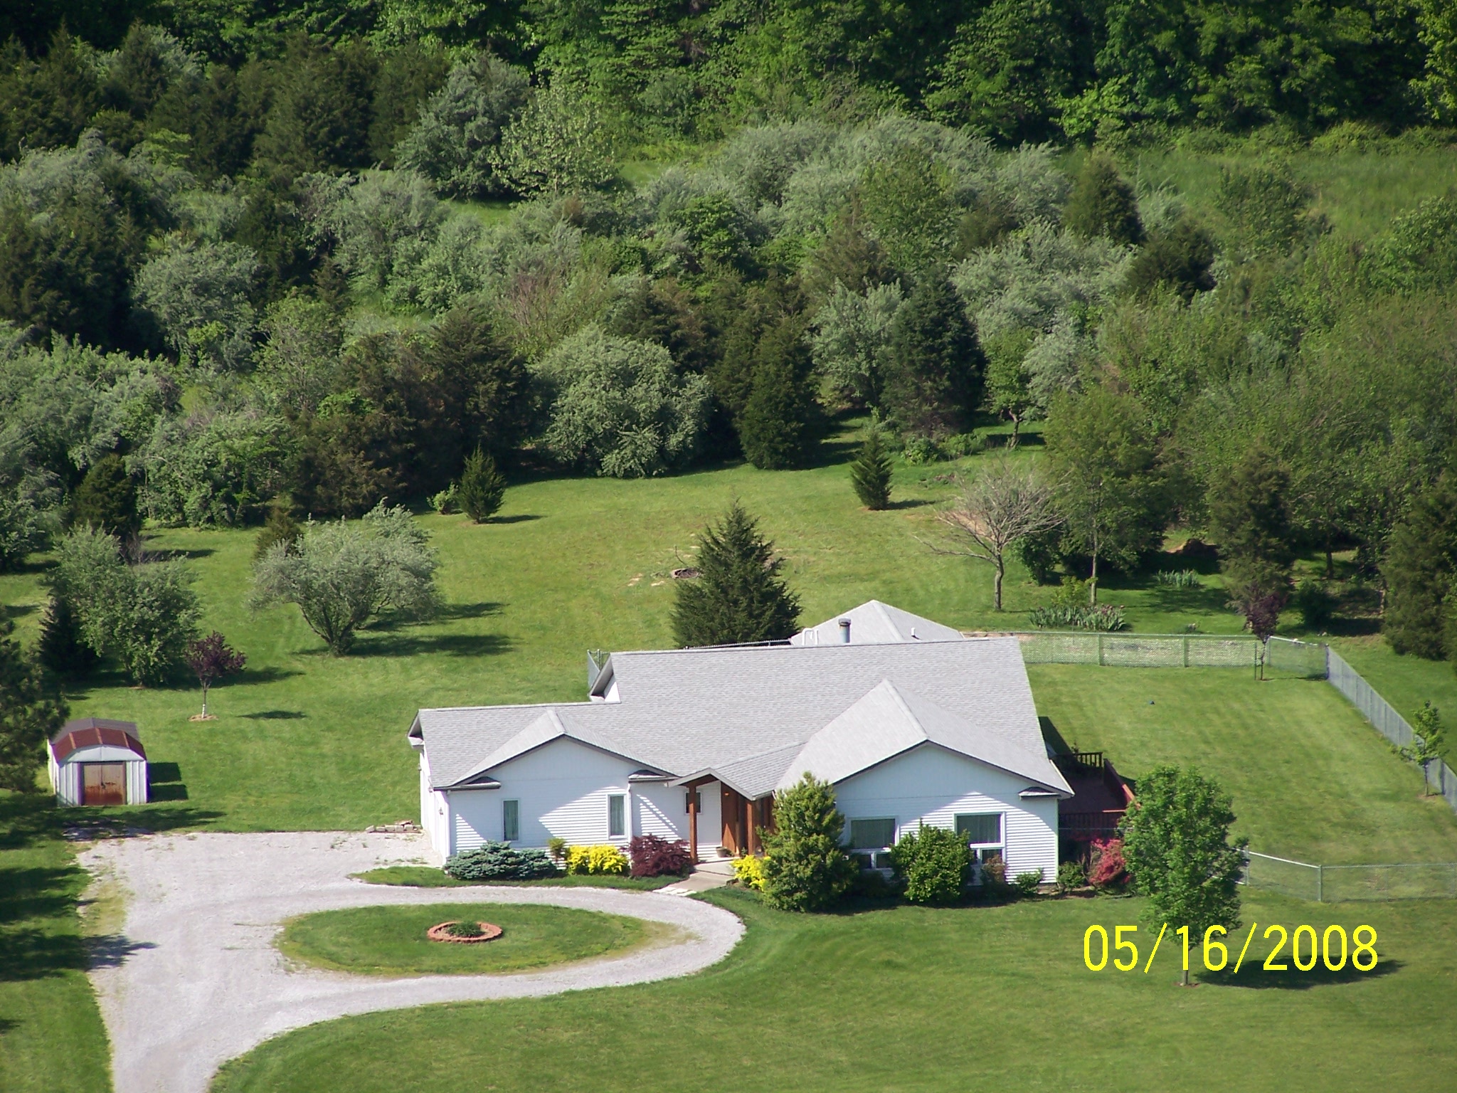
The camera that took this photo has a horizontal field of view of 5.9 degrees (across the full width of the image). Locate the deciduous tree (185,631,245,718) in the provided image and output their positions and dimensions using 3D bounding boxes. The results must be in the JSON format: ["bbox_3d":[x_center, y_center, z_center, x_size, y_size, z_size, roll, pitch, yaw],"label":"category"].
[{"bbox_3d":[-17.847,4.451,493.127,2.178,3.088,2.178,-2,12,-7],"label":"deciduous tree"}]

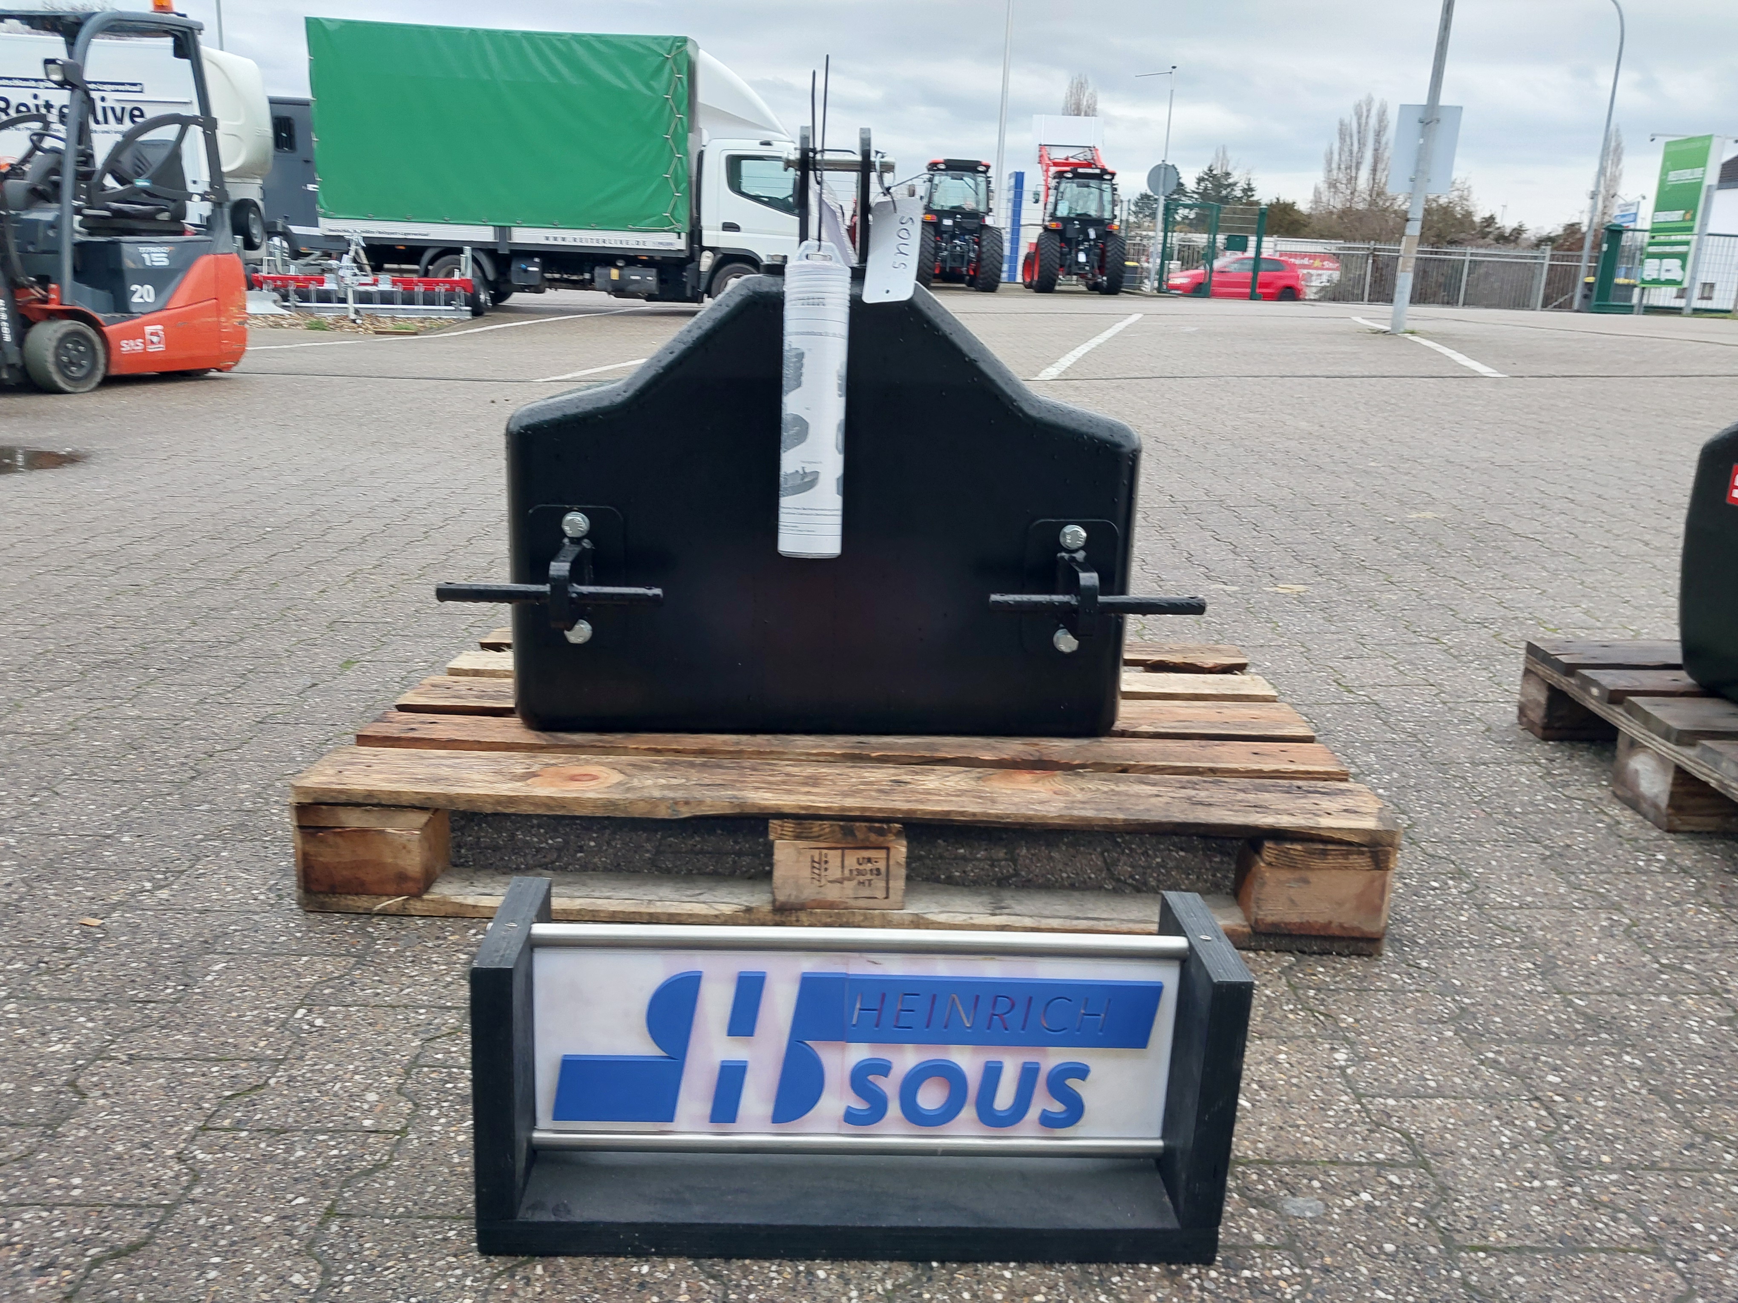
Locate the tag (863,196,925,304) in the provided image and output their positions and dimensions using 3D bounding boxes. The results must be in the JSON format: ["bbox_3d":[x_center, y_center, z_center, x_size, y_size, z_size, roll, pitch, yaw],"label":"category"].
[{"bbox_3d":[0.028,-0.471,1.590,0.063,0.117,0.014,4,16,-4],"label":"tag"}]

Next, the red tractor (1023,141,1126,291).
[{"bbox_3d":[4.249,-9.227,28.837,1.780,3.100,4.200,1,16,-2],"label":"red tractor"}]

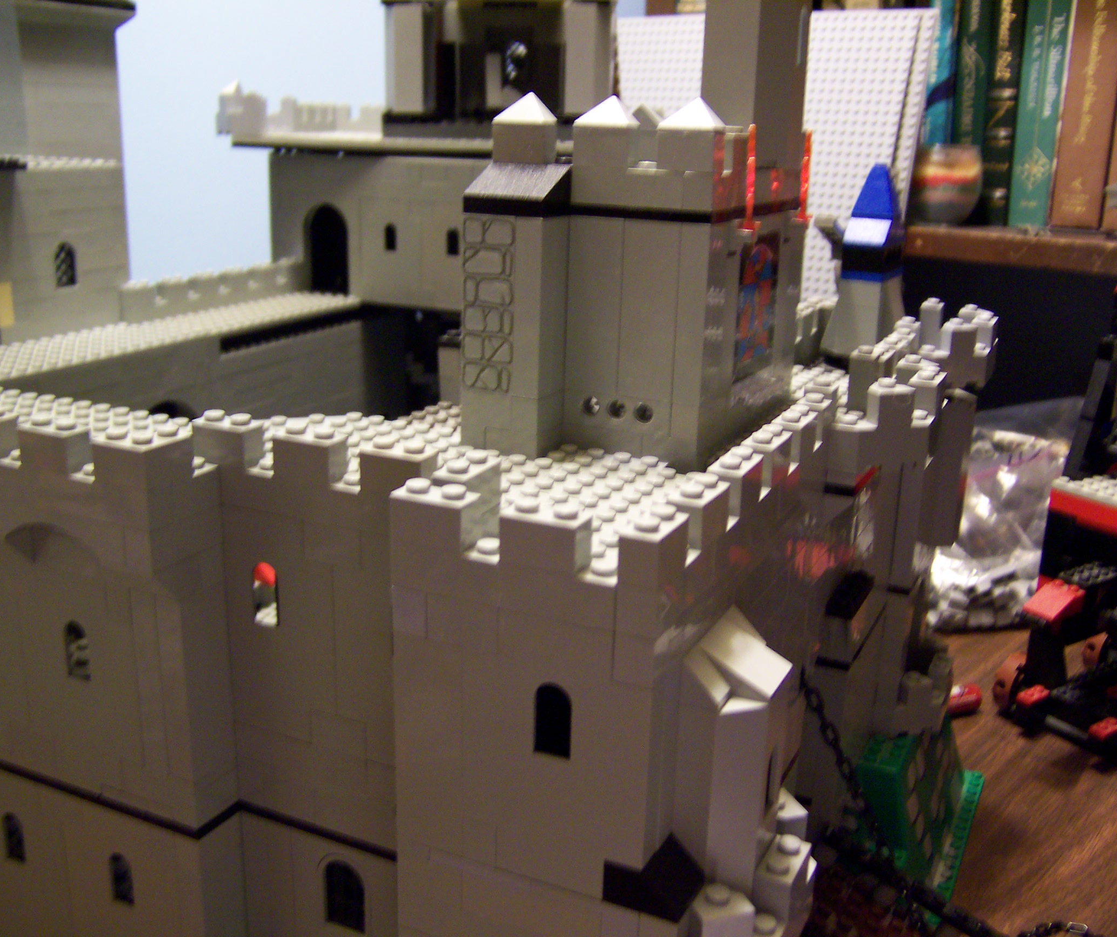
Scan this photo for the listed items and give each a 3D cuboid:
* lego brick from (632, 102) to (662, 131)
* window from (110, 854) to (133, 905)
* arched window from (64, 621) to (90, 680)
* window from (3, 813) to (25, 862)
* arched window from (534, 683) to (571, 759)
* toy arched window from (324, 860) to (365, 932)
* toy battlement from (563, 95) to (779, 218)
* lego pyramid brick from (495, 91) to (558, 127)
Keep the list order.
[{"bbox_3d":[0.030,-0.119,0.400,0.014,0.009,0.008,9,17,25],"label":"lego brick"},{"bbox_3d":[-0.113,0.106,0.312,0.008,0.015,0.004,9,17,25],"label":"window"},{"bbox_3d":[-0.118,0.045,0.297,0.008,0.016,0.004,9,17,25],"label":"arched window"},{"bbox_3d":[-0.149,0.101,0.329,0.008,0.015,0.004,9,17,25],"label":"window"},{"bbox_3d":[0.000,0.047,0.228,0.008,0.015,0.004,9,17,25],"label":"arched window"},{"bbox_3d":[-0.052,0.106,0.298,0.012,0.019,0.004,9,17,25],"label":"toy arched window"},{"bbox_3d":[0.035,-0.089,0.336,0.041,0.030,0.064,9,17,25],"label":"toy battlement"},{"bbox_3d":[-0.009,-0.098,0.325,0.016,0.009,0.010,9,17,25],"label":"lego pyramid brick"}]

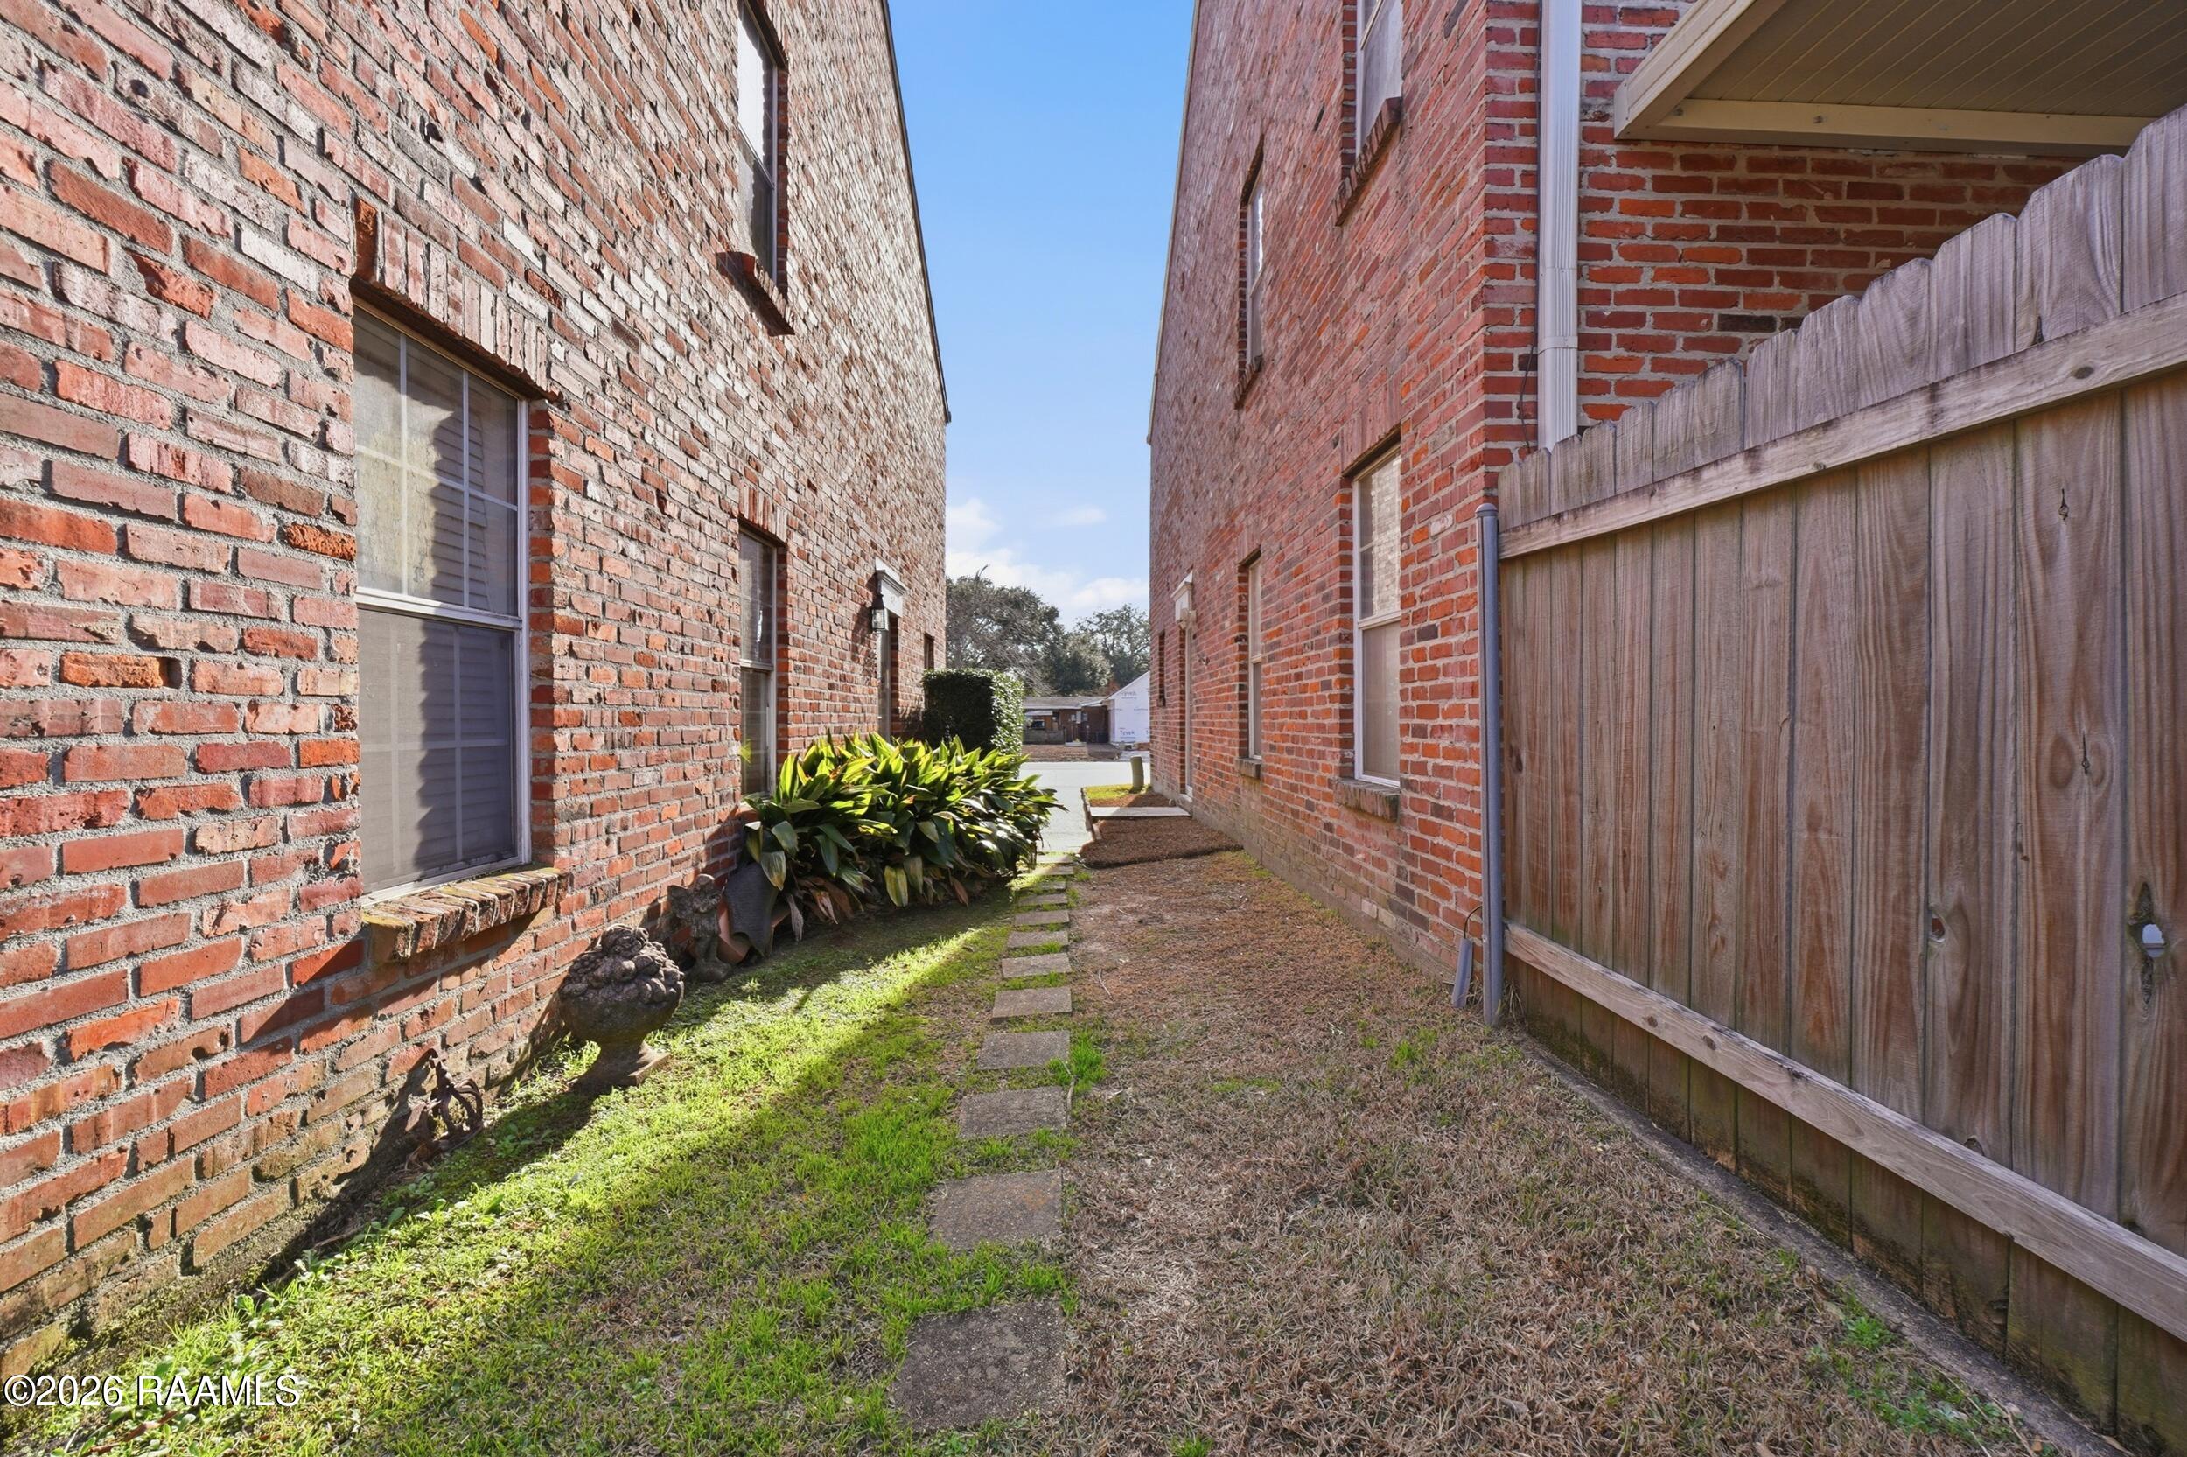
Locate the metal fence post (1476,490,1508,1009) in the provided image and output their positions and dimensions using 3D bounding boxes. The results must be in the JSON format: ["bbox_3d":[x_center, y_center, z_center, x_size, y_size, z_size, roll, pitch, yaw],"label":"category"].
[{"bbox_3d":[1.271,0.112,2.720,0.065,1.660,0.065,0,1,-2],"label":"metal fence post"}]

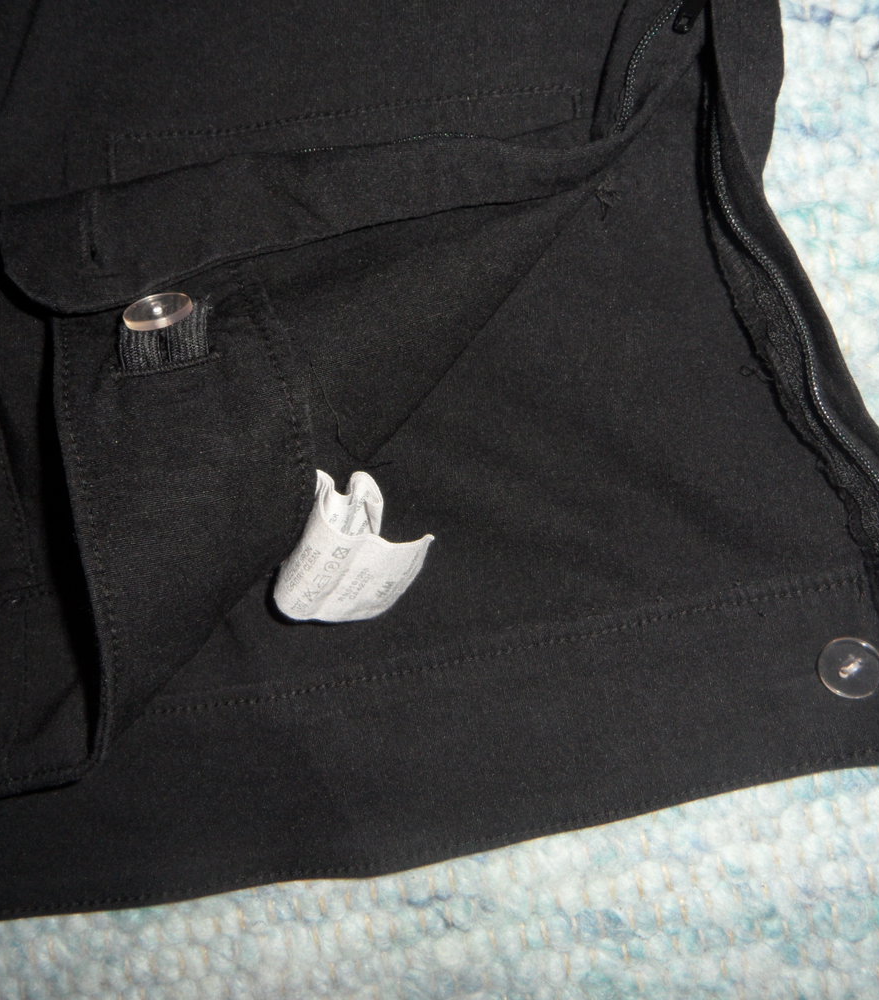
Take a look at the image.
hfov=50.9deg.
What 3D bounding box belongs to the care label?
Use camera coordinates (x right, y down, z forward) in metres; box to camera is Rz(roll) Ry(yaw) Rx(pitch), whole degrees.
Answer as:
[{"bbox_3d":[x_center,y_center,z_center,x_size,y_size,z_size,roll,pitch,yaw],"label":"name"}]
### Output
[{"bbox_3d":[-0.020,0.011,0.212,0.030,0.018,0.026,30,125,0],"label":"care label"}]

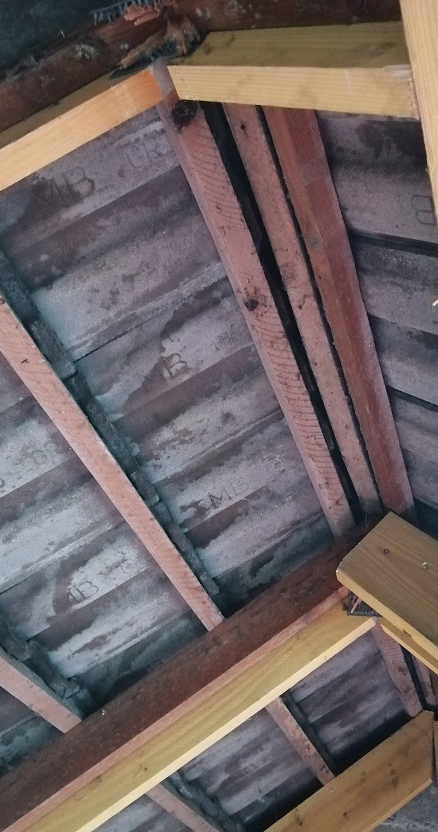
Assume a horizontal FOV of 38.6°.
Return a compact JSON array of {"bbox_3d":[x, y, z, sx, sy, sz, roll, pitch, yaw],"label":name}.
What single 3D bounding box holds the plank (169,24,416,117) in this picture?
[{"bbox_3d":[0.074,-0.308,0.542,0.090,0.360,0.035,-36,-50,-12],"label":"plank"}]

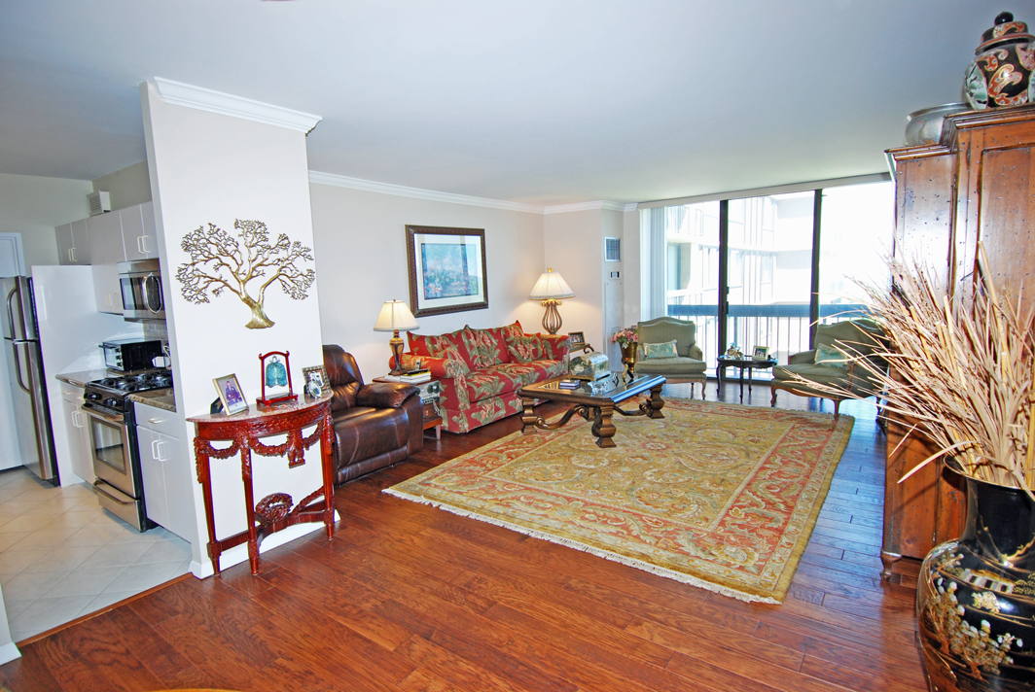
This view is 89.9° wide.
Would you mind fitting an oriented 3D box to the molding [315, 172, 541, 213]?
[{"bbox_3d":[-0.820,-1.686,5.873,0.090,0.105,3.700,4,9,39],"label":"molding"}]

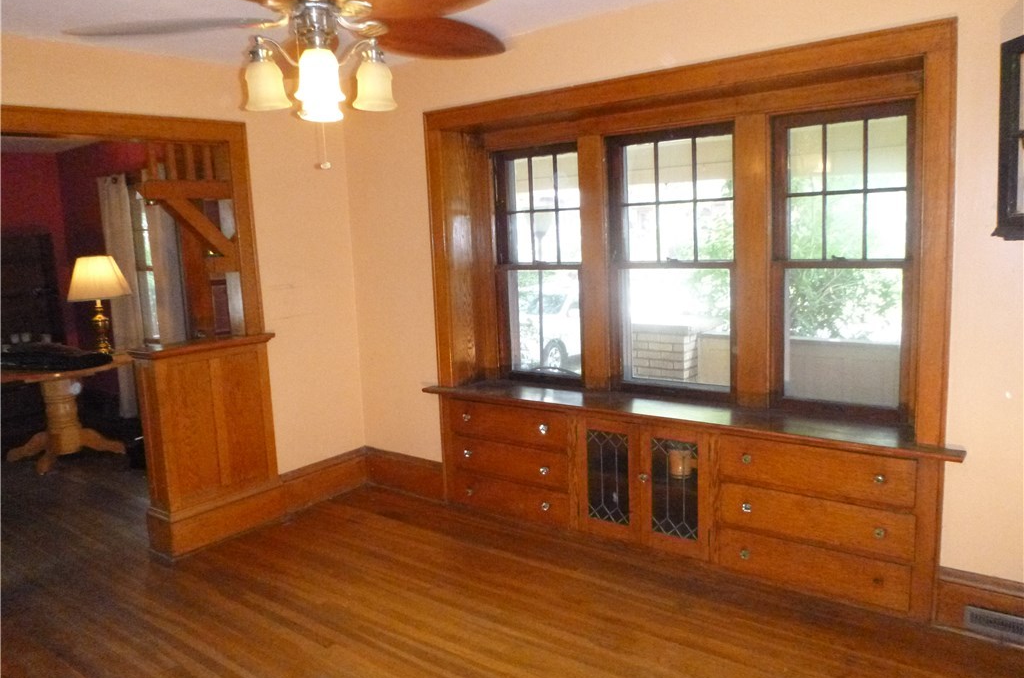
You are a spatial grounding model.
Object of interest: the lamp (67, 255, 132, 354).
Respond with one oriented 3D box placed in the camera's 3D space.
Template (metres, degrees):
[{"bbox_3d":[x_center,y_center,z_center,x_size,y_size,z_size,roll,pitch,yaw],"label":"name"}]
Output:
[{"bbox_3d":[-3.234,-0.259,5.813,0.439,0.774,0.439,4,11,36],"label":"lamp"}]

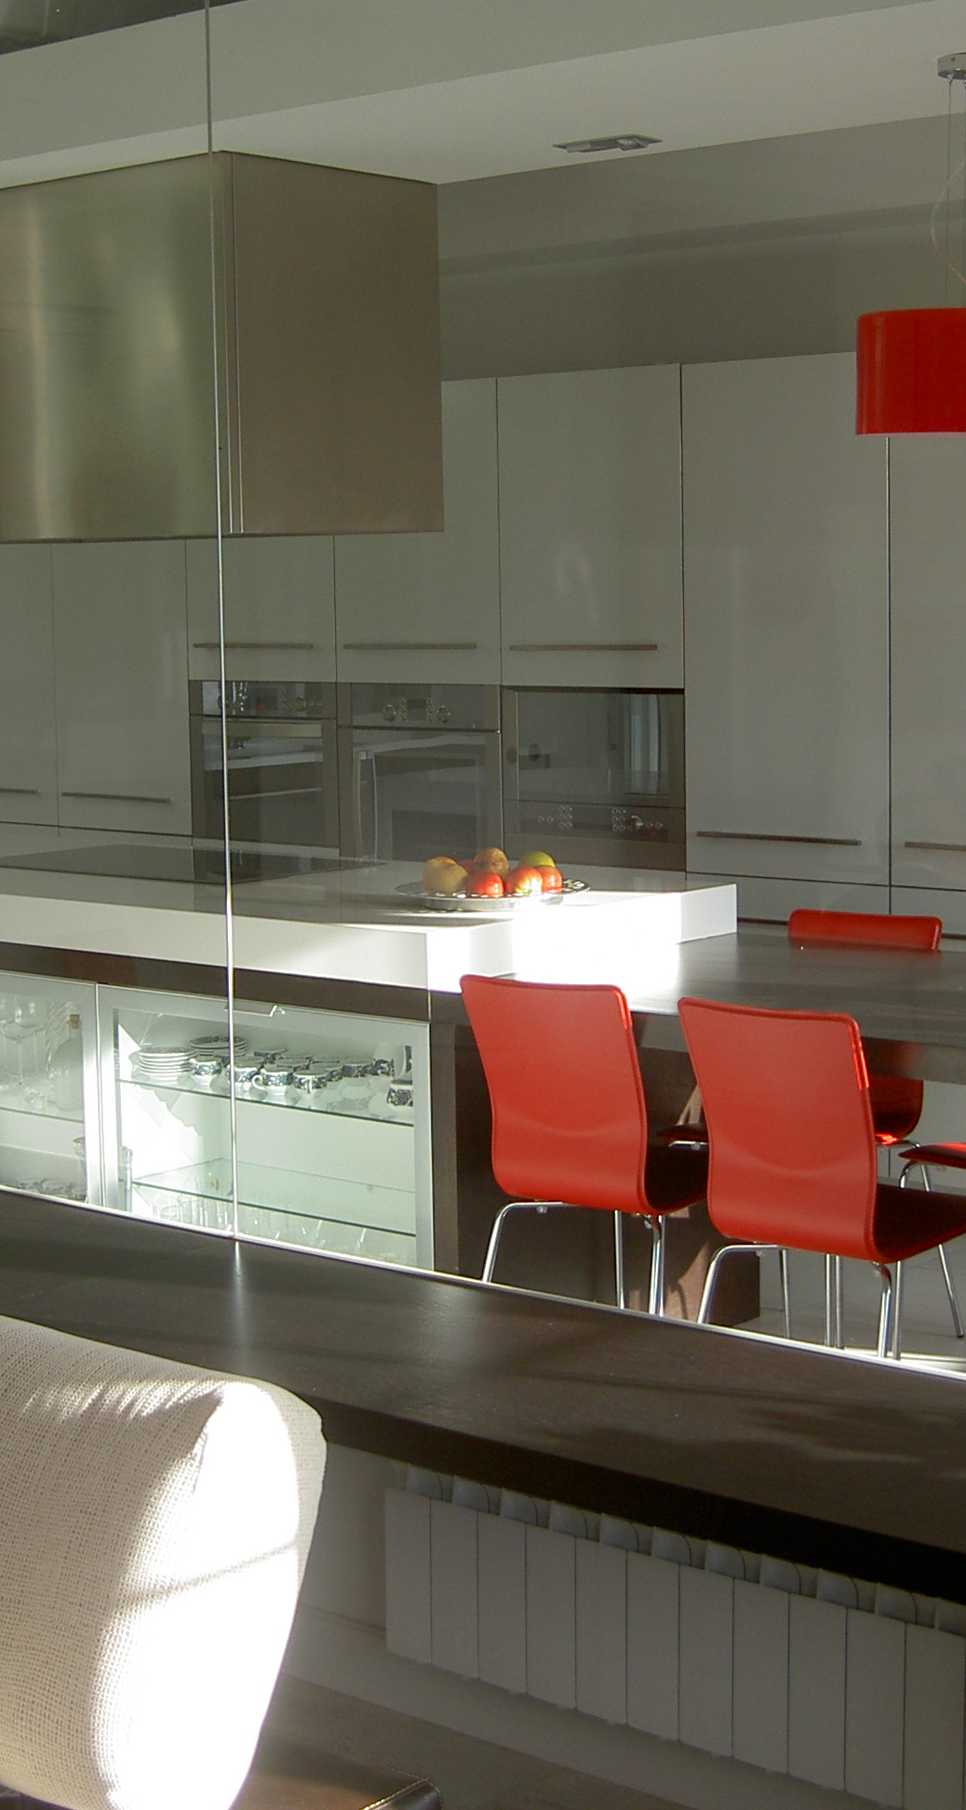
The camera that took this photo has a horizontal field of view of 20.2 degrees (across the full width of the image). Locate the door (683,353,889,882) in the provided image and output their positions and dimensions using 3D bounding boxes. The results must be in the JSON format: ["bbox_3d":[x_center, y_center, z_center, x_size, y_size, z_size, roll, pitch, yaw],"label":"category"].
[{"bbox_3d":[0.739,-0.696,6.601,0.597,1.267,0.025,5,9,40],"label":"door"}]

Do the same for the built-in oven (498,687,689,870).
[{"bbox_3d":[0.457,-0.357,7.185,0.595,0.455,0.550,5,9,41],"label":"built-in oven"}]

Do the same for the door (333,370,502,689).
[{"bbox_3d":[-0.175,-0.993,7.308,0.597,0.803,0.025,5,9,41],"label":"door"}]

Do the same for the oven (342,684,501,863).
[{"bbox_3d":[0.003,-0.395,7.574,0.595,0.455,0.550,5,9,41],"label":"oven"}]

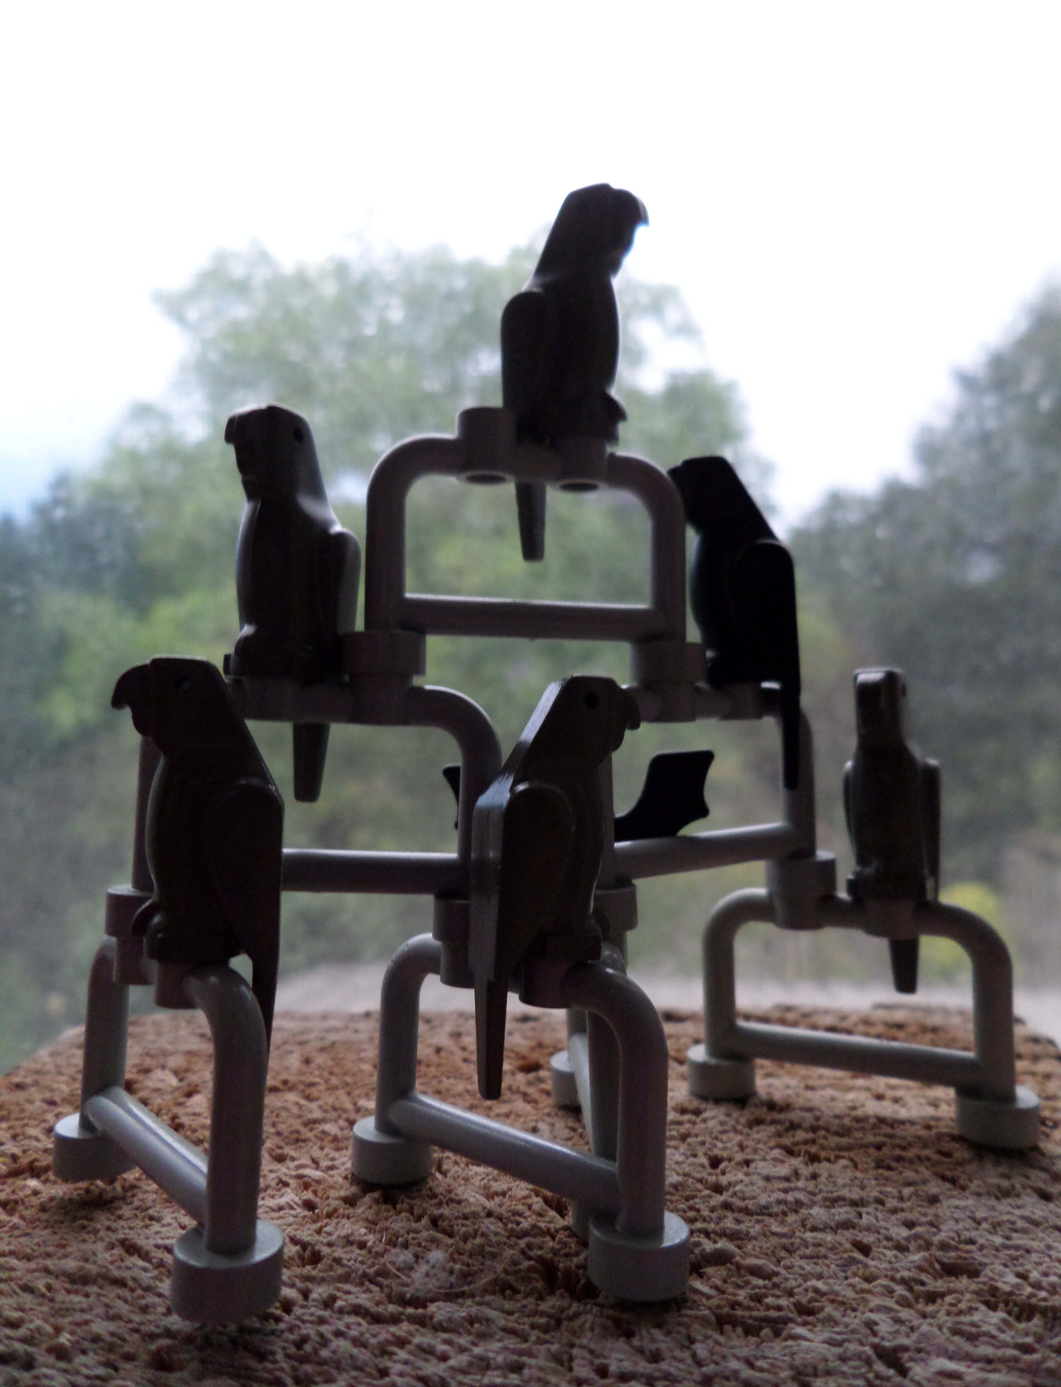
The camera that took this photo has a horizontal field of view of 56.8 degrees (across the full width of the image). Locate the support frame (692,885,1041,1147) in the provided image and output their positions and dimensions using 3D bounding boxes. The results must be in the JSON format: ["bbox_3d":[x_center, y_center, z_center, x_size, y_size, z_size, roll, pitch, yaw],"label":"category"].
[{"bbox_3d":[0.029,0.027,0.089,0.030,0.021,0.006,-1,-4,27],"label":"support frame"}]

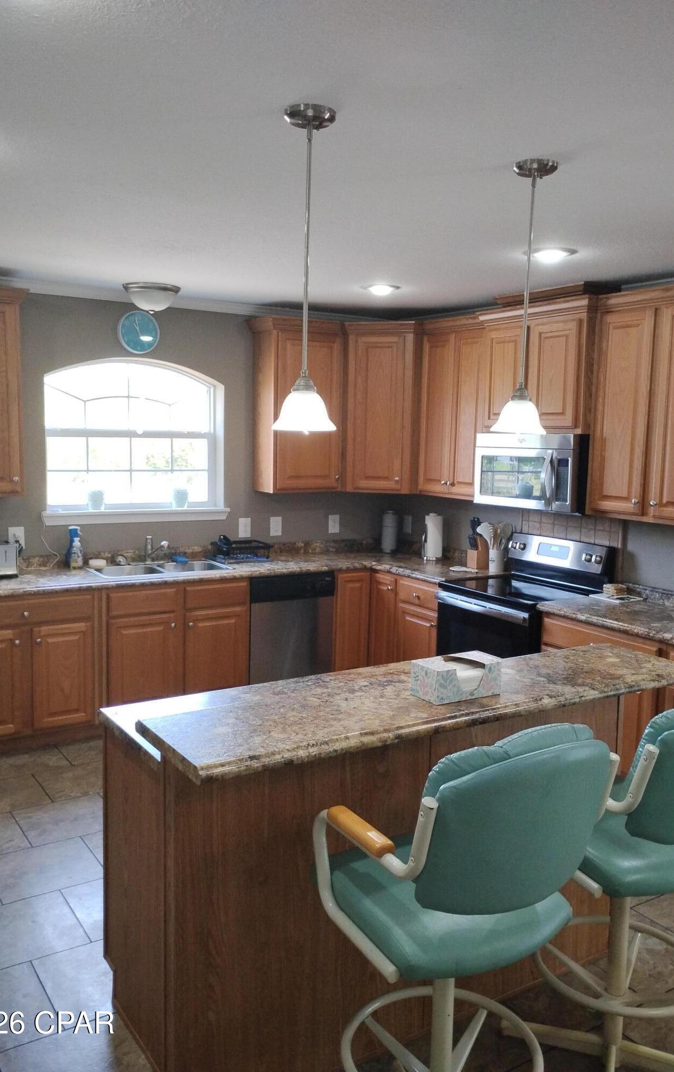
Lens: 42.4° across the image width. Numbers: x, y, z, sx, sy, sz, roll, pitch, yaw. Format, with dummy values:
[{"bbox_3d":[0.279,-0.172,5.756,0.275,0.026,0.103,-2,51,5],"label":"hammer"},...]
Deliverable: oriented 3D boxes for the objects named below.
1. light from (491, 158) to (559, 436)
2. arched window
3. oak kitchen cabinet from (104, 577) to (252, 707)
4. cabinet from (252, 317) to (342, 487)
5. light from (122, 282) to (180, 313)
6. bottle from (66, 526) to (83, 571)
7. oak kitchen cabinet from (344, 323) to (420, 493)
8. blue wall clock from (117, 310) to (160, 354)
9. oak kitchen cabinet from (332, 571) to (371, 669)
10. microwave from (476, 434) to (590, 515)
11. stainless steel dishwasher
[{"bbox_3d":[0.591,-0.720,2.669,0.178,0.805,0.178,1,7,0],"label":"light"},{"bbox_3d":[-1.254,-0.605,5.435,1.170,1.000,0.150,-3,8,-32],"label":"arched window"},{"bbox_3d":[-1.077,0.666,5.299,0.915,0.876,0.630,-3,8,-32],"label":"oak kitchen cabinet"},{"bbox_3d":[-0.262,-0.851,5.789,0.580,1.095,0.335,-3,8,-32],"label":"cabinet"},{"bbox_3d":[-1.079,-1.367,5.057,0.333,0.165,0.333,-3,8,-32],"label":"light"},{"bbox_3d":[-1.569,0.068,5.194,0.095,0.255,0.070,-3,8,-32],"label":"bottle"},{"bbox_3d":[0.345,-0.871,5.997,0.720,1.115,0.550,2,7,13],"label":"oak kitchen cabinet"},{"bbox_3d":[-1.212,-1.247,5.320,0.259,0.257,0.043,-3,8,-32],"label":"blue wall clock"},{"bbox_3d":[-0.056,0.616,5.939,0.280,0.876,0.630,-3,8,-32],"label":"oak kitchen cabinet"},{"bbox_3d":[1.194,-0.371,4.945,0.425,0.414,0.760,-3,8,-32],"label":"microwave"},{"bbox_3d":[-0.439,0.654,5.711,0.600,0.875,0.620,-3,8,-32],"label":"stainless steel dishwasher"}]

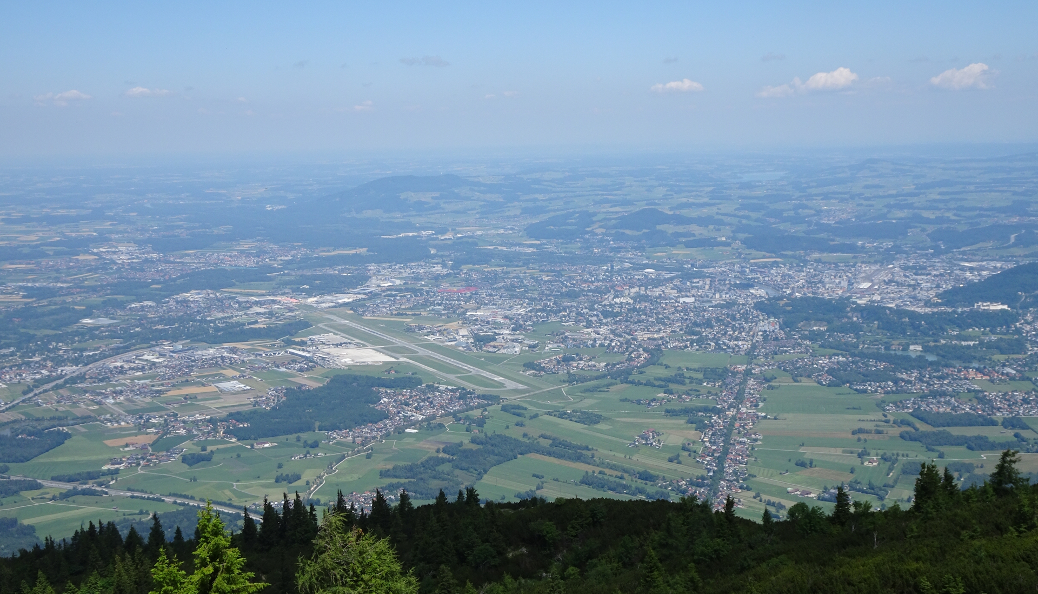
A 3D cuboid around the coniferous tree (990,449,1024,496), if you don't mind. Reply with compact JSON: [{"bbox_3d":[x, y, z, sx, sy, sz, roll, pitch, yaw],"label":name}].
[{"bbox_3d":[49.220,17.860,130.000,3.350,5.220,3.350,2,8,21],"label":"coniferous tree"}]

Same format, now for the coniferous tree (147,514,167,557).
[{"bbox_3d":[-56.160,37.230,200.000,3.020,7.640,3.020,-3,8,-16],"label":"coniferous tree"}]

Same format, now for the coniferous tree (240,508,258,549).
[{"bbox_3d":[-42.870,37.130,205.000,2.840,7.300,2.840,-2,8,-12],"label":"coniferous tree"}]

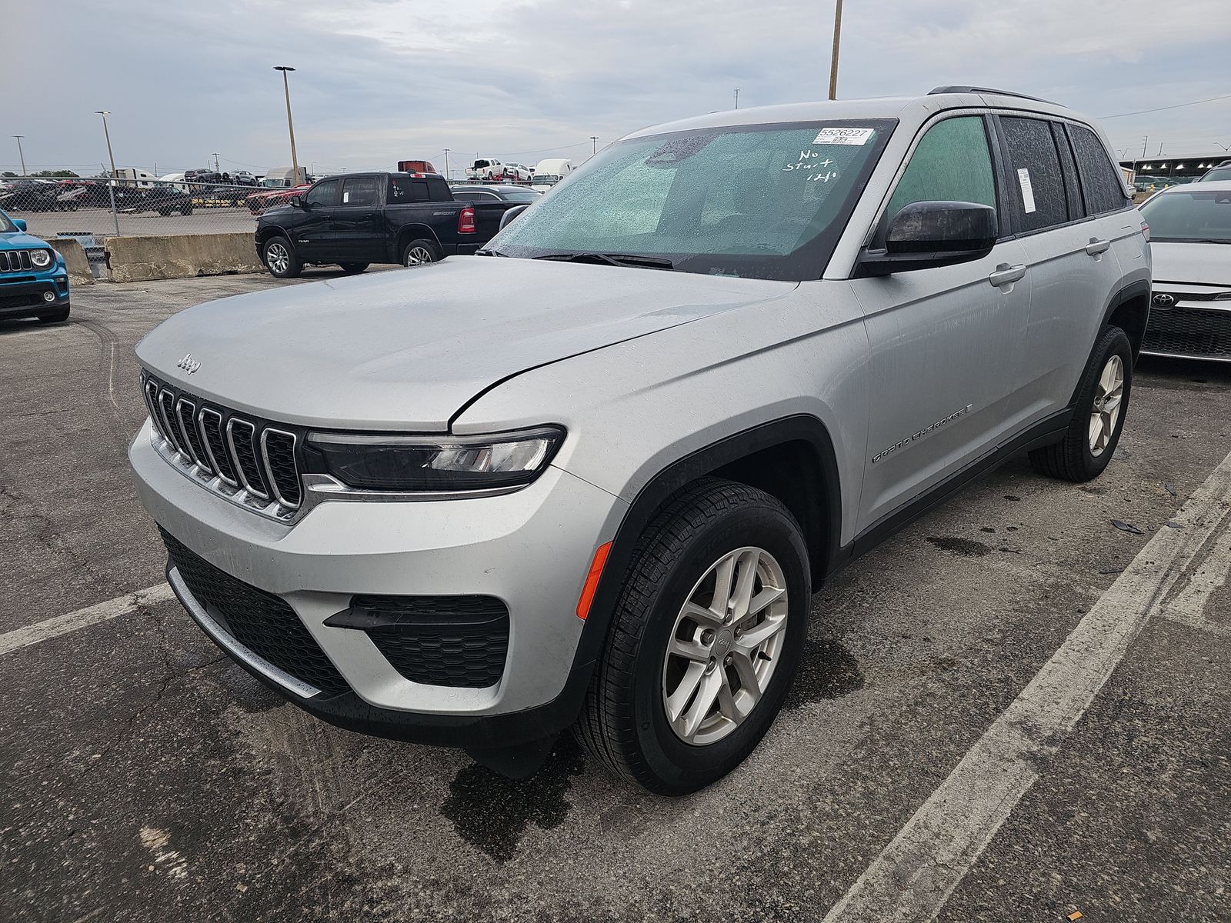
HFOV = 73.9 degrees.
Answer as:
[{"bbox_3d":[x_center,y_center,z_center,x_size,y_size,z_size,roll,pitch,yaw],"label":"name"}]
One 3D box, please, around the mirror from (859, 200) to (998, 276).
[{"bbox_3d":[0.893,-0.636,2.329,0.200,0.210,0.275,-19,25,-42],"label":"mirror"}]

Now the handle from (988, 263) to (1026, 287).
[{"bbox_3d":[1.318,-0.627,2.752,0.230,0.055,0.060,-19,25,-42],"label":"handle"}]

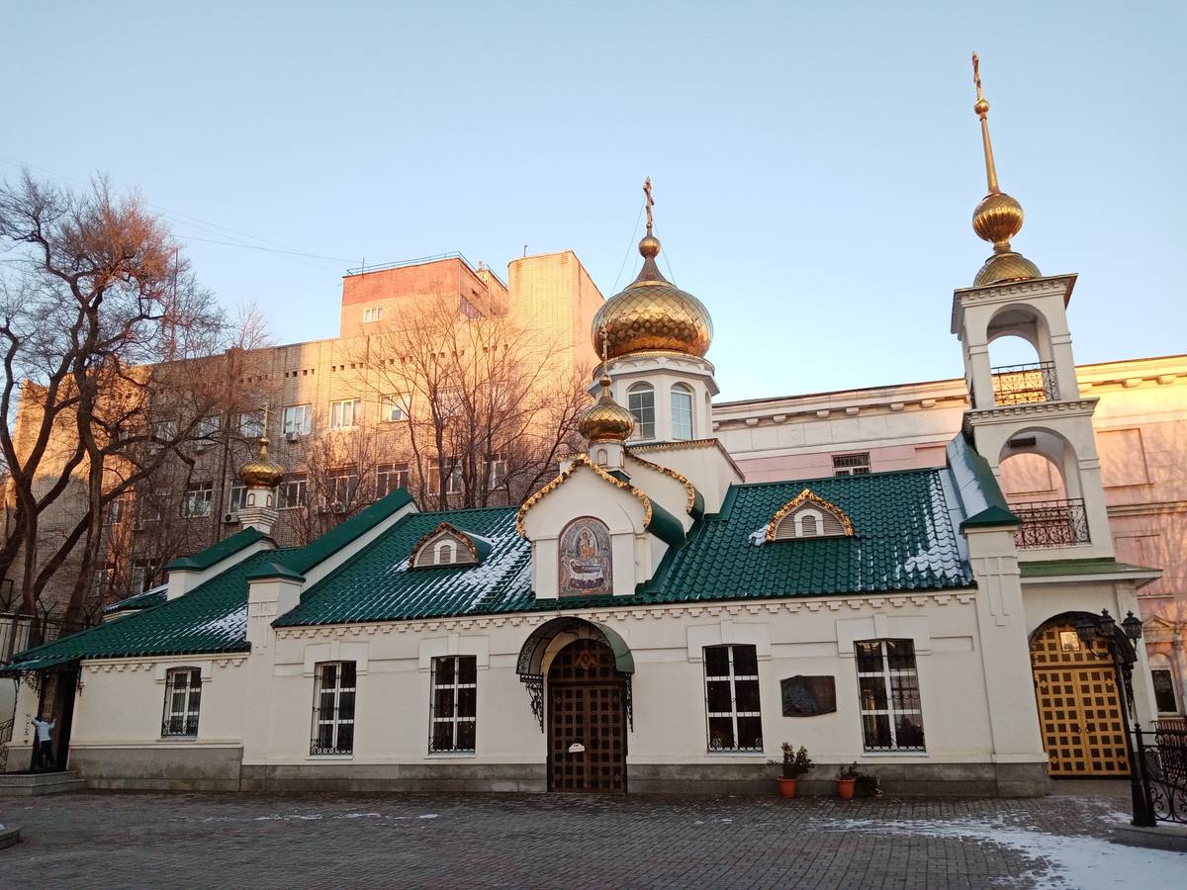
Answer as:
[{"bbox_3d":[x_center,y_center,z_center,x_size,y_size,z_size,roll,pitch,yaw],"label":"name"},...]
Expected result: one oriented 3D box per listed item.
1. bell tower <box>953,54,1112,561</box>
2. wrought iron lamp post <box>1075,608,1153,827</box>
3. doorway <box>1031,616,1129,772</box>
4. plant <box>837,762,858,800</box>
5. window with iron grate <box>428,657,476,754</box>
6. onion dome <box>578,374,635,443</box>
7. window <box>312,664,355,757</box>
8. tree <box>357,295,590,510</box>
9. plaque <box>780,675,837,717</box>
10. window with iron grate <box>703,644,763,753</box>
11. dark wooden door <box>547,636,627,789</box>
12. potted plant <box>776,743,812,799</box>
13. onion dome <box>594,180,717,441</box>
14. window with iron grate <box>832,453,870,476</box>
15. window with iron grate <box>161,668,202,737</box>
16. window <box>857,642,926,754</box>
[{"bbox_3d":[9.094,-3.368,19.664,2.459,12.093,2.459,-6,-15,17],"label":"bell tower"},{"bbox_3d":[6.926,3.500,11.619,0.820,2.691,0.820,-6,-15,17],"label":"wrought iron lamp post"},{"bbox_3d":[9.462,4.960,17.430,1.467,2.874,0.140,-6,-16,17],"label":"doorway"},{"bbox_3d":[4.381,5.762,15.312,0.398,0.582,0.380,-6,-16,17],"label":"plant"},{"bbox_3d":[-2.890,5.310,18.298,1.047,1.920,0.160,-6,-16,17],"label":"window with iron grate"},{"bbox_3d":[0.316,-0.874,21.257,1.350,1.658,1.350,-2,-14,0],"label":"onion dome"},{"bbox_3d":[-5.739,5.845,19.821,1.083,2.000,0.180,-6,-15,17],"label":"window"},{"bbox_3d":[-4.263,0.793,31.621,7.800,13.174,7.500,-6,-15,17],"label":"tree"},{"bbox_3d":[3.904,4.554,16.148,0.948,0.743,0.070,-6,-16,17],"label":"plaque"},{"bbox_3d":[2.694,4.879,17.238,1.057,2.018,0.180,-6,-15,17],"label":"window with iron grate"},{"bbox_3d":[-0.146,5.490,18.190,1.691,2.975,0.180,-6,-15,17],"label":"dark wooden door"},{"bbox_3d":[3.526,5.719,15.694,0.643,0.910,0.500,-6,-16,17],"label":"potted plant"},{"bbox_3d":[1.738,-3.899,26.363,3.900,8.941,3.900,-6,-16,17],"label":"onion dome"},{"bbox_3d":[9.716,1.246,33.443,1.362,1.850,0.150,-6,-16,17],"label":"window with iron grate"},{"bbox_3d":[-9.779,6.127,21.265,1.038,1.579,0.180,-6,-15,17],"label":"window with iron grate"},{"bbox_3d":[5.258,4.435,15.841,1.020,1.938,0.160,-6,-16,17],"label":"window"}]

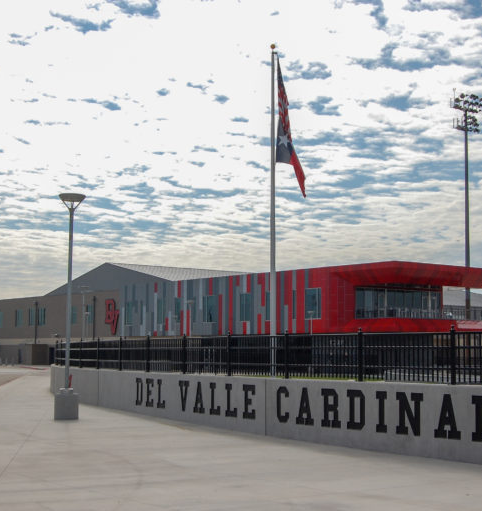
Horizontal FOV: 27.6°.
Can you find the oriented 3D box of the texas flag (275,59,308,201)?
[{"bbox_3d":[1.625,-4.118,31.548,1.012,4.489,0.450,0,-6,0],"label":"texas flag"}]

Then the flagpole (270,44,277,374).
[{"bbox_3d":[1.038,-1.321,31.275,0.180,11.100,0.180,0,-6,0],"label":"flagpole"}]

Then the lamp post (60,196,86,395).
[{"bbox_3d":[-4.277,0.858,24.531,0.620,4.896,0.620,0,-6,0],"label":"lamp post"}]

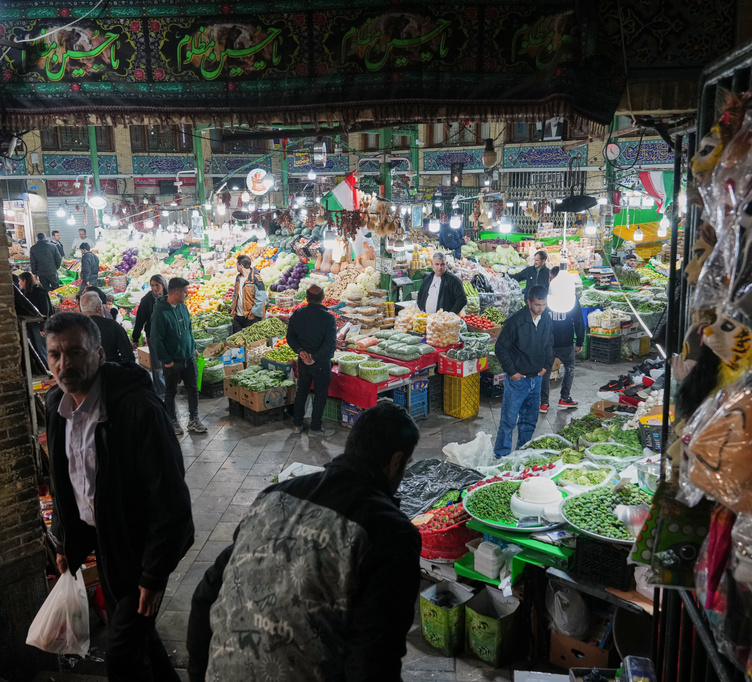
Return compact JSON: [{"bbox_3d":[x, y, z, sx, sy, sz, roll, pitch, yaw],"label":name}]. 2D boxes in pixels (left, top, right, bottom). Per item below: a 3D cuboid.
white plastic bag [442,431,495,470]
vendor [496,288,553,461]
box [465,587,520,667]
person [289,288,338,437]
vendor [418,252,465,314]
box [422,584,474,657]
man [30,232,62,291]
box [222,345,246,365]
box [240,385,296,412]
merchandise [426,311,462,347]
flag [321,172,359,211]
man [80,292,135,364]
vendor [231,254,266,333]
[{"bbox_3d":[0.906,1.067,6.729,0.480,0.320,0.340,0,12,0],"label":"white plastic bag"},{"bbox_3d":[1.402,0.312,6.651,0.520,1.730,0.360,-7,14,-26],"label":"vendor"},{"bbox_3d":[0.678,1.669,3.991,0.224,0.303,0.237,10,16,39],"label":"box"},{"bbox_3d":[-0.700,0.208,7.548,0.530,1.670,0.360,2,12,12],"label":"person"},{"bbox_3d":[0.848,-0.295,9.105,0.620,1.750,0.380,5,13,23],"label":"vendor"},{"bbox_3d":[0.421,1.638,4.036,0.215,0.310,0.215,-12,17,-40],"label":"box"},{"bbox_3d":[-6.728,-1.335,14.085,0.580,1.750,0.380,-3,13,-14],"label":"man"},{"bbox_3d":[-1.889,0.156,8.675,0.288,0.189,0.404,-10,15,-37],"label":"box"},{"bbox_3d":[-1.295,0.639,8.166,0.518,0.223,0.412,-10,16,-39],"label":"box"},{"bbox_3d":[0.858,-0.142,8.726,0.420,0.370,0.400,1,13,8],"label":"merchandise"},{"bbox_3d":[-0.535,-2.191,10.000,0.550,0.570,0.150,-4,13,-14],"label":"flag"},{"bbox_3d":[-2.599,0.366,6.700,0.540,1.700,0.340,-3,13,-8],"label":"man"},{"bbox_3d":[-1.766,-0.329,9.585,0.520,1.750,0.360,9,15,37],"label":"vendor"}]

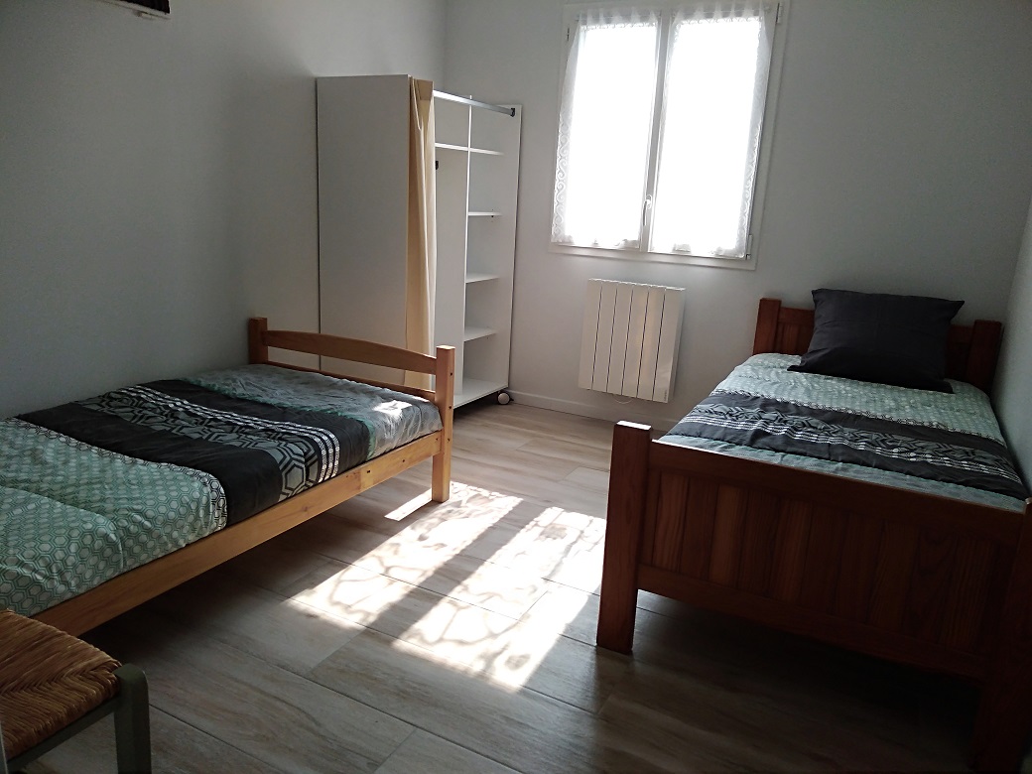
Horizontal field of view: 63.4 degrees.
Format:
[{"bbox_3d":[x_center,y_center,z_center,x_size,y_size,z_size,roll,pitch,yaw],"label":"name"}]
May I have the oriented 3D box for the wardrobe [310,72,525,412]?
[{"bbox_3d":[-0.438,-0.597,4.002,0.464,1.545,0.982,10,16,26],"label":"wardrobe"}]

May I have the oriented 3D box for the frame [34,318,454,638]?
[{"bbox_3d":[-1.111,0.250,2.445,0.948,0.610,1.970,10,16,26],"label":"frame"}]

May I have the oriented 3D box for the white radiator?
[{"bbox_3d":[0.564,-0.232,4.090,0.463,0.546,0.087,10,16,26],"label":"white radiator"}]

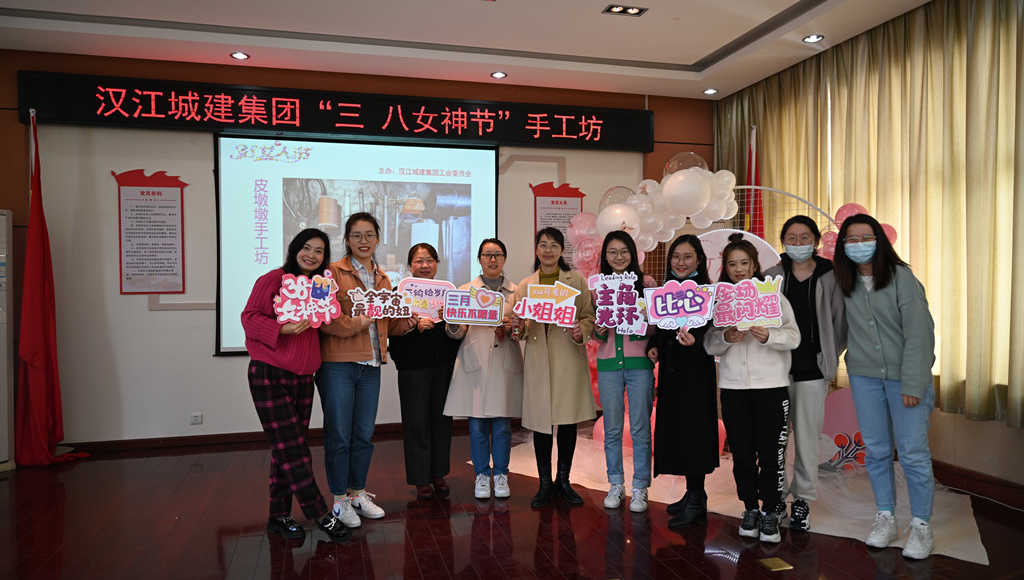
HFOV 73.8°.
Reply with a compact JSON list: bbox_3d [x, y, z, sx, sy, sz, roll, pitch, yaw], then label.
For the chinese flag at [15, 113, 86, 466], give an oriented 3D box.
[{"bbox_3d":[-3.457,-0.007,5.100,0.440,2.600,0.310,-1,1,-15],"label":"chinese flag"}]

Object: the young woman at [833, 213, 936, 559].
[{"bbox_3d":[1.861,0.458,3.400,0.490,1.674,0.390,0,1,35],"label":"young woman"}]

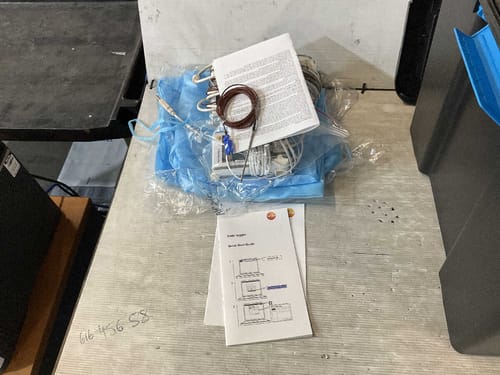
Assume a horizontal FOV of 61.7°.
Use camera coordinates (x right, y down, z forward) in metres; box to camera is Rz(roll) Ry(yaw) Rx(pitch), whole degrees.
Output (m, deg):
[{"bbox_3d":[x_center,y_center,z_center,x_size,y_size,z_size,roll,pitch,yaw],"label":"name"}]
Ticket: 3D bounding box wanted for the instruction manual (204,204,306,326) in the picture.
[{"bbox_3d":[0.015,0.111,0.637,0.139,0.006,0.212,2,51,4],"label":"instruction manual"}]

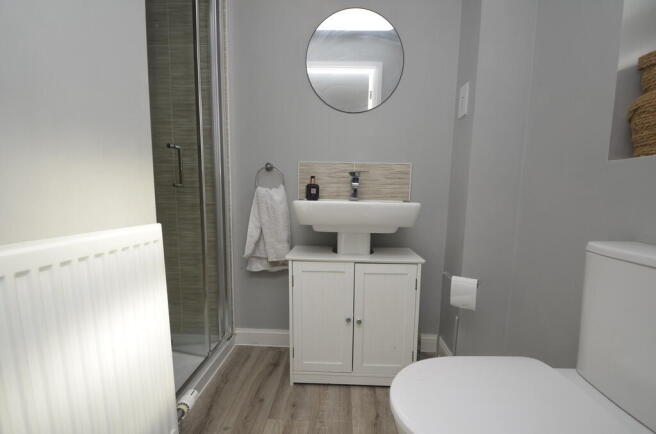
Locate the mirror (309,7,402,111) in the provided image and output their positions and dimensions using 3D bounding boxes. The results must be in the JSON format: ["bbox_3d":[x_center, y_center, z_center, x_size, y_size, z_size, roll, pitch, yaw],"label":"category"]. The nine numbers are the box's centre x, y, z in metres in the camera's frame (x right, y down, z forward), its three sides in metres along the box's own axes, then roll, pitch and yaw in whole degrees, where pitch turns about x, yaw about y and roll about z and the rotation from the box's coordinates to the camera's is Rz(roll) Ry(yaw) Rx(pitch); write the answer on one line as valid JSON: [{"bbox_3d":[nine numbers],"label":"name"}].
[{"bbox_3d":[0.137,-0.781,1.378,0.496,0.496,0.022,1,6,2],"label":"mirror"}]

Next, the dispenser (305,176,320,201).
[{"bbox_3d":[-0.075,-0.143,1.381,0.066,0.120,0.050,1,6,2],"label":"dispenser"}]

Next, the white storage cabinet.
[{"bbox_3d":[0.118,0.469,1.347,0.607,0.605,0.278,1,6,2],"label":"white storage cabinet"}]

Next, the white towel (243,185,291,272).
[{"bbox_3d":[-0.316,0.066,1.435,0.242,0.458,0.095,1,6,2],"label":"white towel"}]

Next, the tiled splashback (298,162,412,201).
[{"bbox_3d":[0.140,-0.187,1.448,0.592,0.204,0.012,1,6,2],"label":"tiled splashback"}]

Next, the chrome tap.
[{"bbox_3d":[0.132,-0.148,1.328,0.060,0.140,0.130,1,6,2],"label":"chrome tap"}]

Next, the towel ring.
[{"bbox_3d":[-0.302,-0.194,1.436,0.158,0.172,0.065,1,6,2],"label":"towel ring"}]

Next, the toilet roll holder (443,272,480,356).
[{"bbox_3d":[0.585,0.527,1.241,0.160,0.530,0.145,4,7,22],"label":"toilet roll holder"}]

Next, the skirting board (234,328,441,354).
[{"bbox_3d":[0.044,0.698,1.549,1.148,0.102,0.017,1,6,2],"label":"skirting board"}]

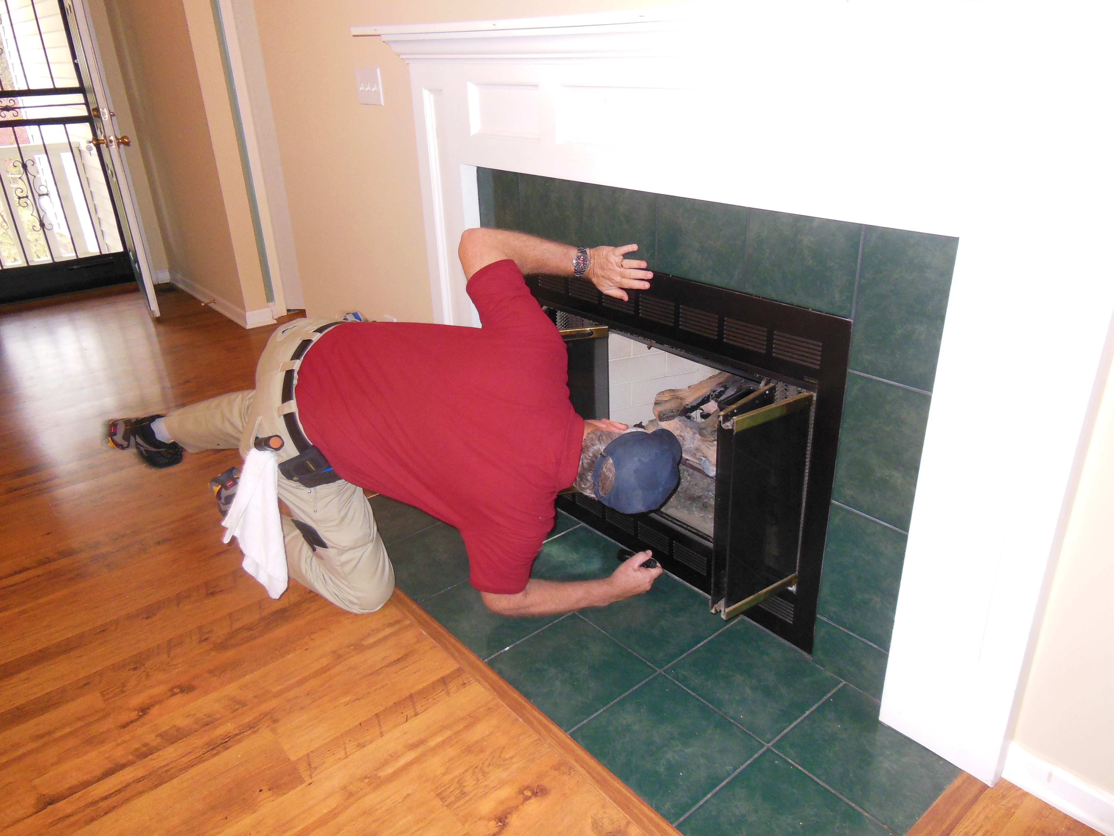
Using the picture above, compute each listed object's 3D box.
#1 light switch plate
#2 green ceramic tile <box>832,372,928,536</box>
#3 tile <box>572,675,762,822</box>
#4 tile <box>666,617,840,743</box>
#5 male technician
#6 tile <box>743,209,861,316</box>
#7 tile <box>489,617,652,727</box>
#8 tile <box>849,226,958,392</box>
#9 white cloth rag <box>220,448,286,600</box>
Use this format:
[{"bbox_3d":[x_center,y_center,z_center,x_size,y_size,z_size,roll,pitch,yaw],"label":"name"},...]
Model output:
[{"bbox_3d":[-0.630,-1.112,2.701,0.012,0.115,0.167,-21,31,-35],"label":"light switch plate"},{"bbox_3d":[0.643,0.066,1.602,0.010,0.296,0.175,-21,30,-34],"label":"green ceramic tile"},{"bbox_3d":[0.233,0.689,1.712,0.288,0.010,0.300,-21,30,-34],"label":"tile"},{"bbox_3d":[0.455,0.604,1.874,0.289,0.010,0.300,-21,30,-34],"label":"tile"},{"bbox_3d":[-0.676,-0.013,2.162,2.000,0.950,0.660,7,27,19],"label":"male technician"},{"bbox_3d":[0.486,-0.319,1.604,0.010,0.195,0.258,-21,31,-35],"label":"tile"},{"bbox_3d":[0.037,0.596,1.923,0.285,0.010,0.301,-21,31,-35],"label":"tile"},{"bbox_3d":[0.637,-0.203,1.462,0.010,0.298,0.198,-21,31,-35],"label":"tile"},{"bbox_3d":[-0.755,0.263,2.015,0.150,0.370,0.070,7,27,19],"label":"white cloth rag"}]

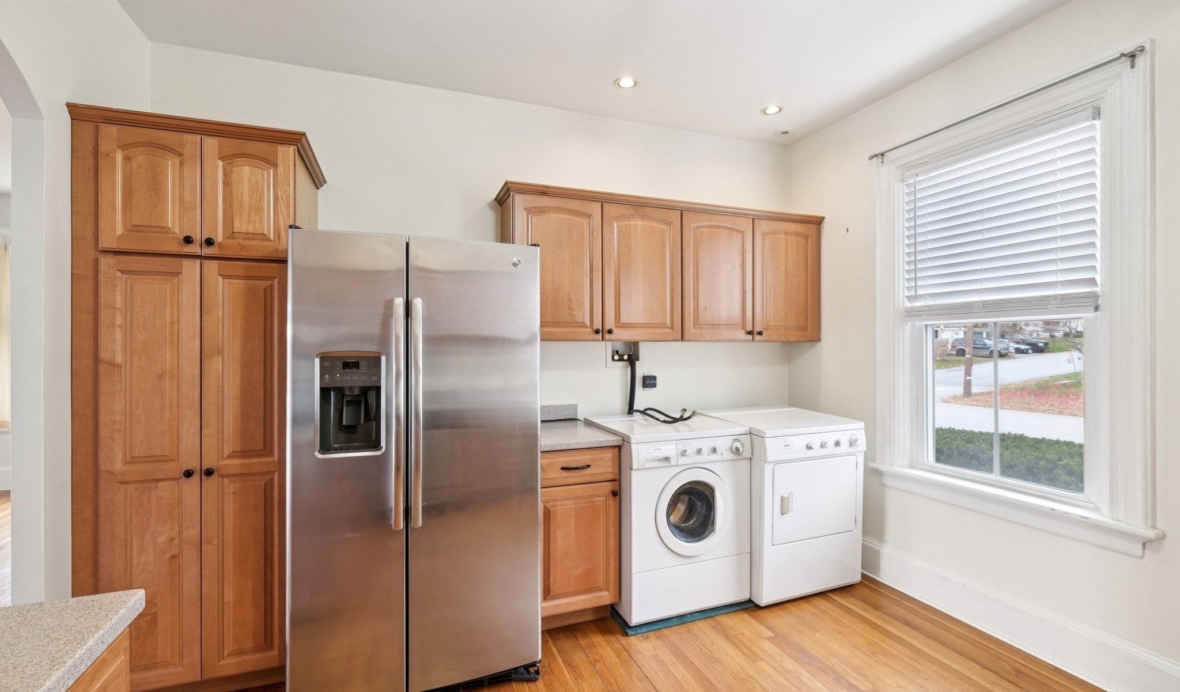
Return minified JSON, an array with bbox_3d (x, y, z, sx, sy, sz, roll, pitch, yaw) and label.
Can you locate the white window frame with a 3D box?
[{"bbox_3d":[1.915,-0.164,2.348,0.165,1.928,1.195,0,0,-20],"label":"white window frame"}]

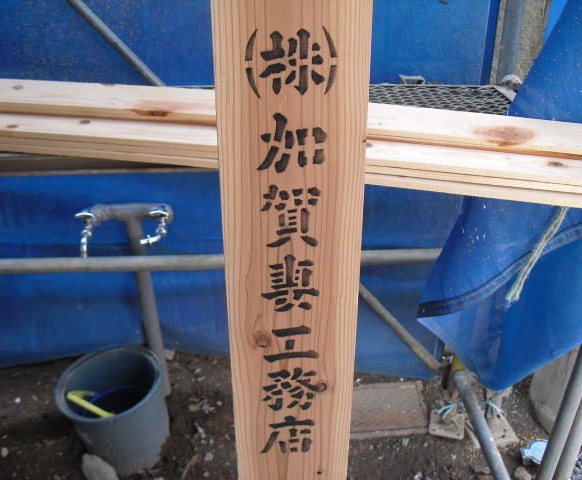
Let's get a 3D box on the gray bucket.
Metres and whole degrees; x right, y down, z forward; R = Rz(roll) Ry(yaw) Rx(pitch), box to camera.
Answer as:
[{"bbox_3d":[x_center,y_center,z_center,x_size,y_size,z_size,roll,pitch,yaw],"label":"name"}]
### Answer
[{"bbox_3d":[-0.535,0.541,2.085,0.318,0.270,0.318,-5,31,3],"label":"gray bucket"}]

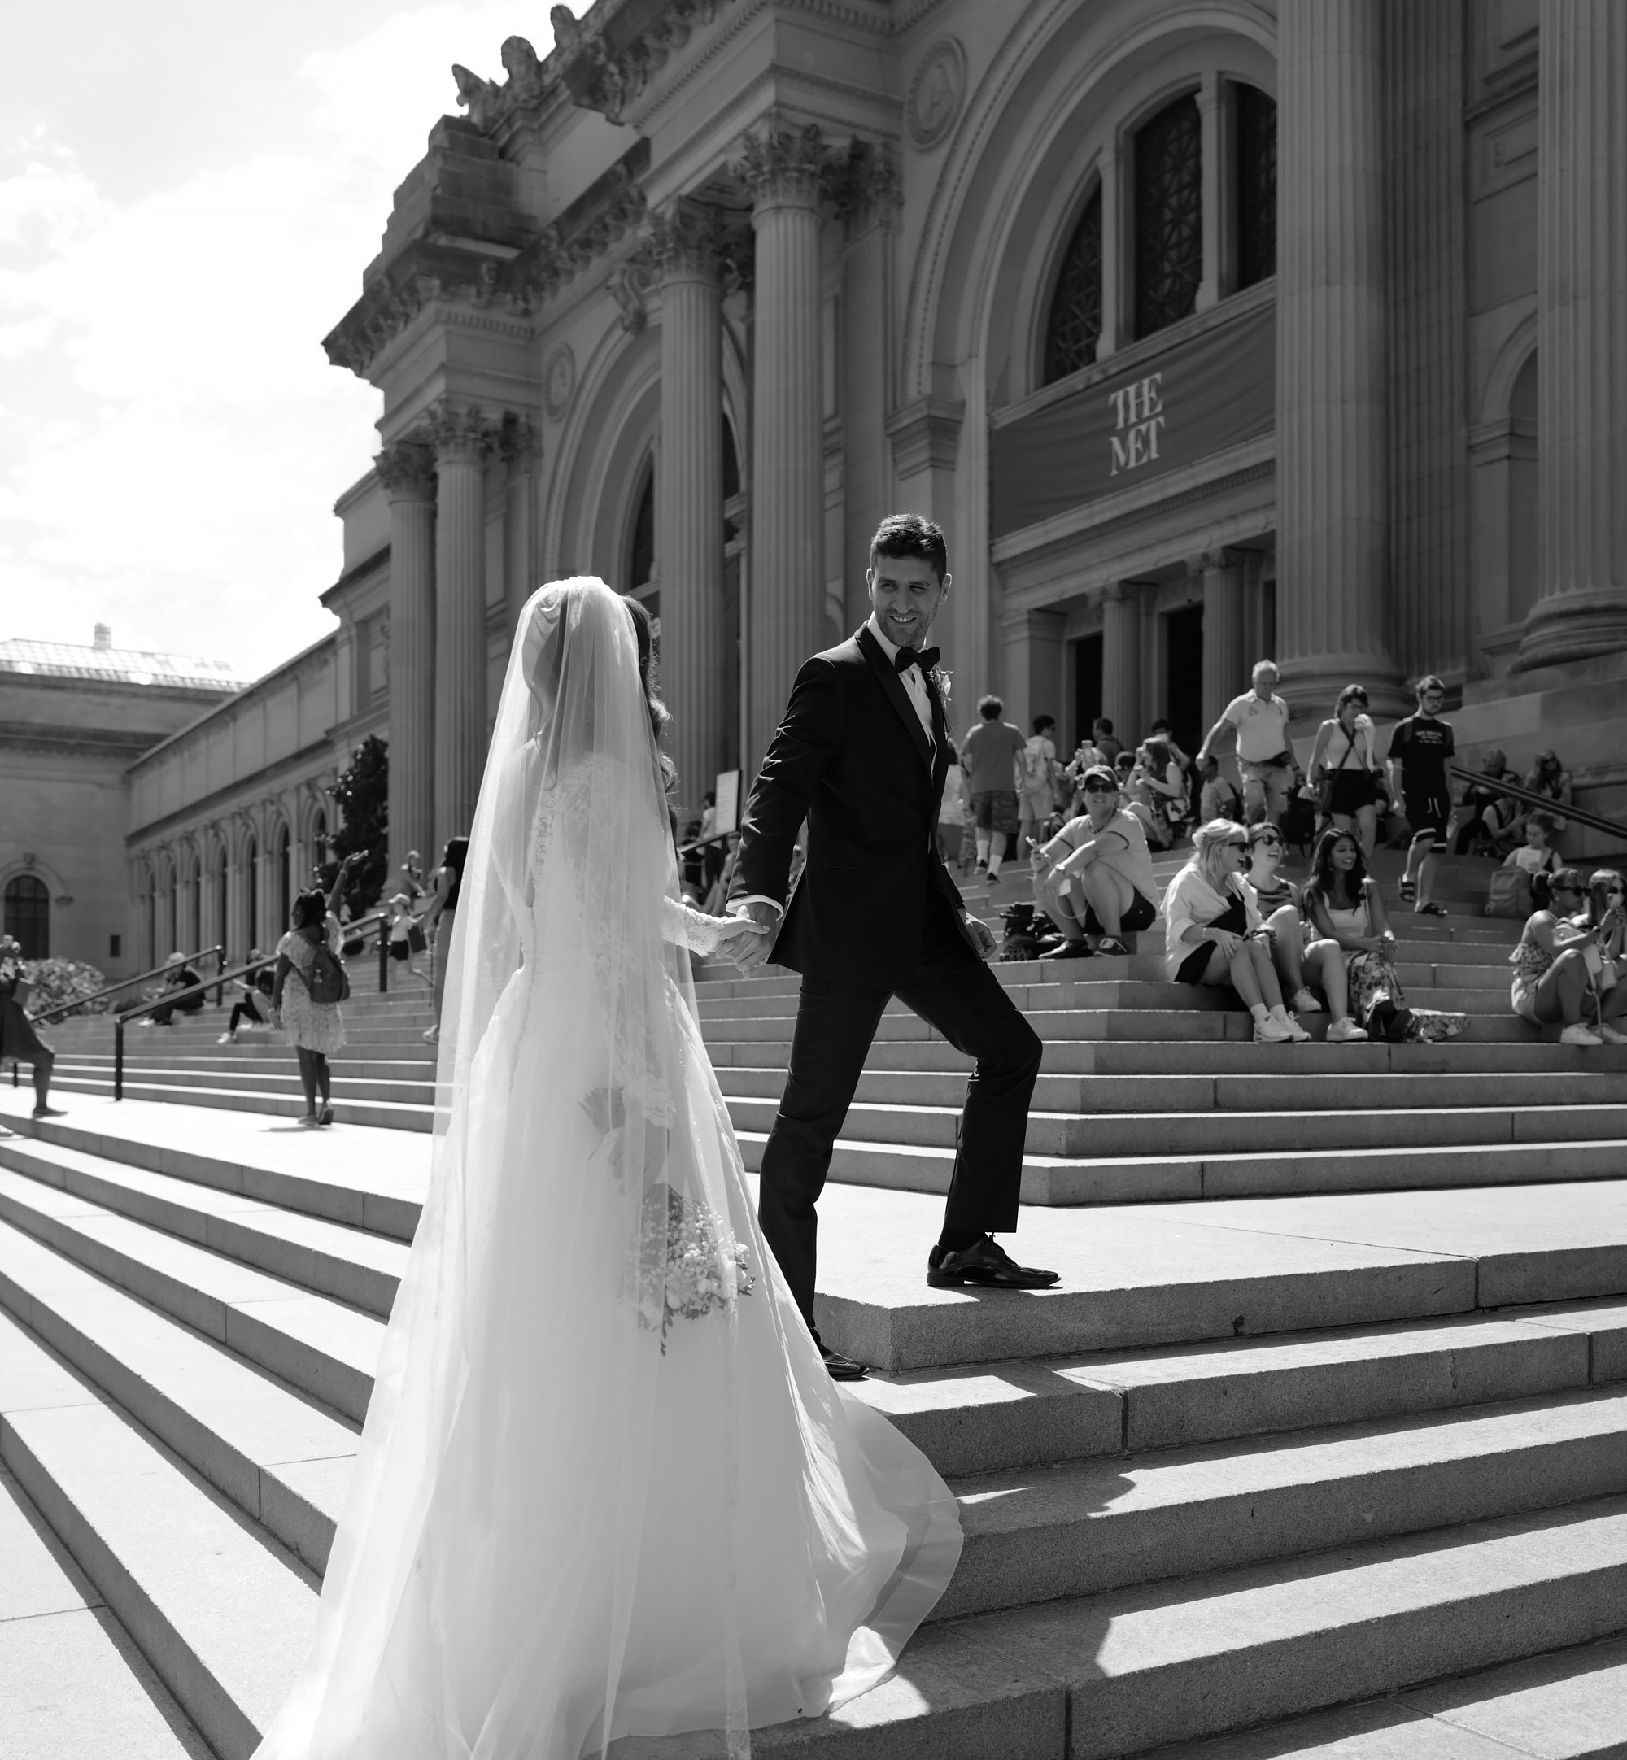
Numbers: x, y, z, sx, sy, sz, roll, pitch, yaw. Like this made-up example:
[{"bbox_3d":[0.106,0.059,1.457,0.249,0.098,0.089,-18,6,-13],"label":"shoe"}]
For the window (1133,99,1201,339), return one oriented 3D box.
[{"bbox_3d":[5.506,-10.257,29.300,0.350,3.250,1.650,2,-3,-31],"label":"window"}]

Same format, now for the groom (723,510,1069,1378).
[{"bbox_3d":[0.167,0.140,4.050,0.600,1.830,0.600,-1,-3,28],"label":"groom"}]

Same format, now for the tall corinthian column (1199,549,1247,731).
[{"bbox_3d":[6.122,-2.411,28.400,0.720,5.100,0.720,2,-3,-31],"label":"tall corinthian column"}]

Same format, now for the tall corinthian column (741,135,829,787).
[{"bbox_3d":[-0.486,-7.122,33.363,1.580,12.300,1.580,0,-3,0],"label":"tall corinthian column"}]

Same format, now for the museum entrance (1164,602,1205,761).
[{"bbox_3d":[5.800,-2.126,29.600,0.450,4.400,1.550,2,-3,-31],"label":"museum entrance"}]

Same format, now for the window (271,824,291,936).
[{"bbox_3d":[-20.888,0.262,74.500,0.500,5.200,2.300,2,-3,-31],"label":"window"}]

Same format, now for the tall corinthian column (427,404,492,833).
[{"bbox_3d":[-8.838,-5.818,47.667,1.580,12.300,1.580,2,-3,-31],"label":"tall corinthian column"}]

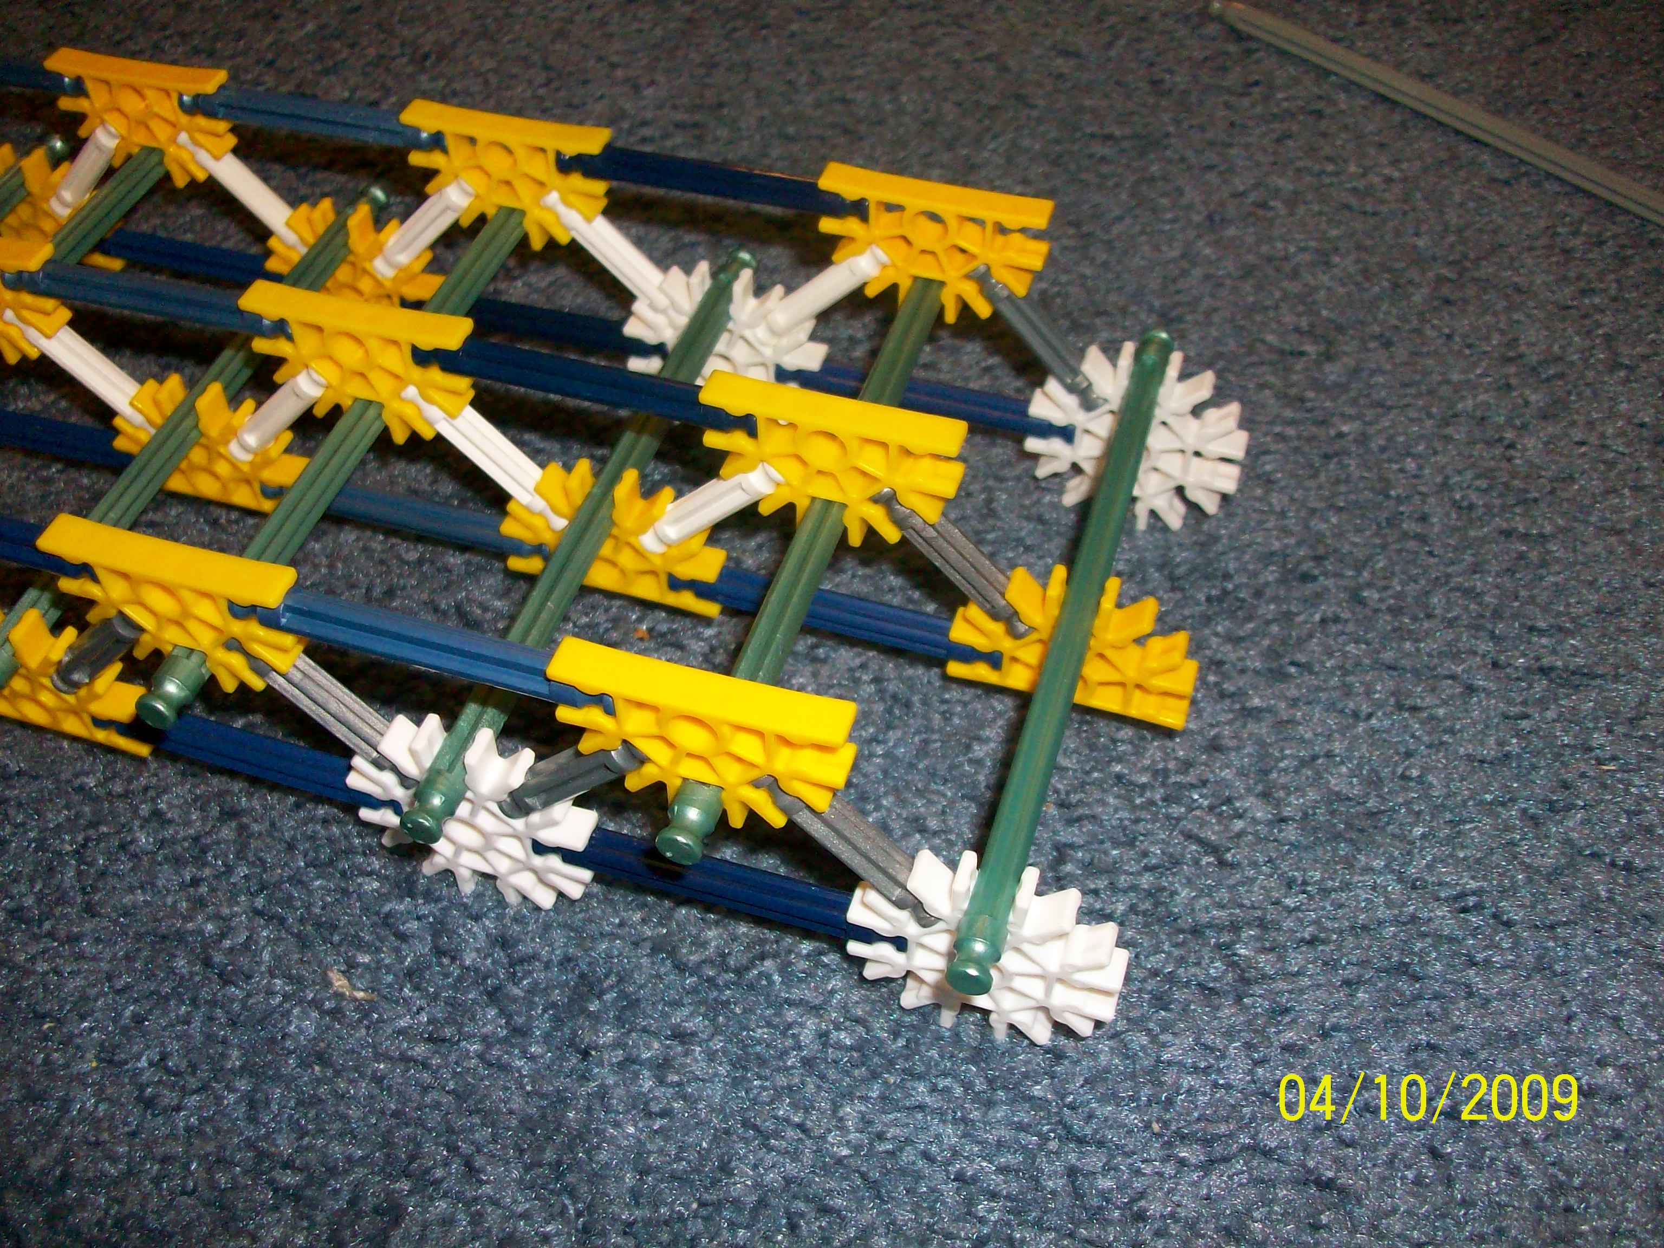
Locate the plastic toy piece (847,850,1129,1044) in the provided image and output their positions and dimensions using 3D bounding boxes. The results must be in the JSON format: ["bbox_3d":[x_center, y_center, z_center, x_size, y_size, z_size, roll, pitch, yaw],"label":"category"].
[{"bbox_3d":[0.021,0.044,0.219,0.037,0.037,0.006,13,51,13],"label":"plastic toy piece"}]

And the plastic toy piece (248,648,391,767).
[{"bbox_3d":[-0.069,0.011,0.226,0.006,0.033,0.006,-25,32,44],"label":"plastic toy piece"}]

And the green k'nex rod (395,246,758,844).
[{"bbox_3d":[-0.035,-0.020,0.254,0.006,0.006,0.128,13,51,12],"label":"green k'nex rod"}]

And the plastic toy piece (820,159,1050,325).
[{"bbox_3d":[0.017,-0.061,0.268,0.037,0.023,0.006,13,51,13],"label":"plastic toy piece"}]

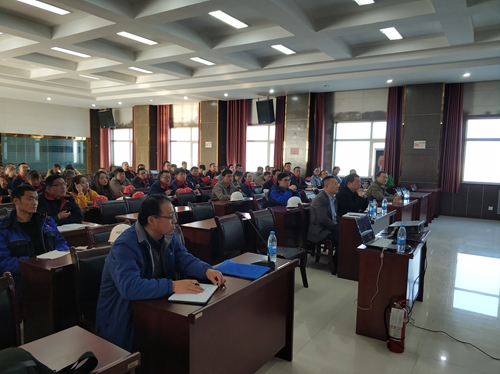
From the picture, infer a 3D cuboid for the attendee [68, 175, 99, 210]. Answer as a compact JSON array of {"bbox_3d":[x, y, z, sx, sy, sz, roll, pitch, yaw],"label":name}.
[{"bbox_3d":[-2.463,0.435,5.736,0.780,1.220,0.520,4,6,32],"label":"attendee"}]

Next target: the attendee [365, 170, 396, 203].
[{"bbox_3d":[2.390,0.372,7.071,0.800,1.300,0.580,4,6,32],"label":"attendee"}]

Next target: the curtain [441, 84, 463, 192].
[{"bbox_3d":[5.273,-1.234,10.103,0.420,2.850,0.200,4,6,32],"label":"curtain"}]

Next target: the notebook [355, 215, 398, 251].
[{"bbox_3d":[1.200,0.418,3.641,0.320,0.245,0.330,5,7,41],"label":"notebook"}]

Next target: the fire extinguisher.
[{"bbox_3d":[1.194,1.116,3.179,0.175,0.420,0.130,4,6,30],"label":"fire extinguisher"}]

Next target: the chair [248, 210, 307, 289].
[{"bbox_3d":[0.317,0.740,4.545,0.600,0.920,0.480,4,6,32],"label":"chair"}]

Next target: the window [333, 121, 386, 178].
[{"bbox_3d":[3.414,-1.153,12.137,1.720,1.760,0.140,4,5,32],"label":"window"}]

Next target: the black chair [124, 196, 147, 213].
[{"bbox_3d":[-1.508,0.609,5.826,0.580,0.930,0.460,4,6,32],"label":"black chair"}]

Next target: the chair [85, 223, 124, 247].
[{"bbox_3d":[-1.132,0.806,3.573,0.580,0.900,0.460,4,6,32],"label":"chair"}]

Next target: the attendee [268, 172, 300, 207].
[{"bbox_3d":[0.612,0.402,6.553,0.680,1.240,0.540,4,6,32],"label":"attendee"}]

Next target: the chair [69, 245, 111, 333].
[{"bbox_3d":[-0.841,0.845,2.598,0.550,0.940,0.470,4,5,32],"label":"chair"}]

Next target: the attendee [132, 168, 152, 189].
[{"bbox_3d":[-2.263,0.217,8.260,0.760,1.230,0.550,4,6,32],"label":"attendee"}]

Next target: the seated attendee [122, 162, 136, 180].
[{"bbox_3d":[-3.643,-0.117,11.821,0.750,1.270,0.520,4,6,32],"label":"seated attendee"}]

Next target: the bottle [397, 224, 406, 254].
[{"bbox_3d":[1.264,0.433,3.229,0.067,0.232,0.067,4,5,32],"label":"bottle"}]

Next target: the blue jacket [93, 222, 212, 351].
[{"bbox_3d":[-0.591,0.591,2.510,0.610,0.690,0.620,4,6,32],"label":"blue jacket"}]

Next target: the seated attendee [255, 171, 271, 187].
[{"bbox_3d":[0.302,0.141,10.586,0.800,1.160,0.520,4,5,32],"label":"seated attendee"}]

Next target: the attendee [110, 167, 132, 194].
[{"bbox_3d":[-2.642,0.228,8.041,0.680,1.210,0.520,4,6,32],"label":"attendee"}]

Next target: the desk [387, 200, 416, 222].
[{"bbox_3d":[2.577,0.655,6.907,0.465,0.770,1.210,4,6,32],"label":"desk"}]

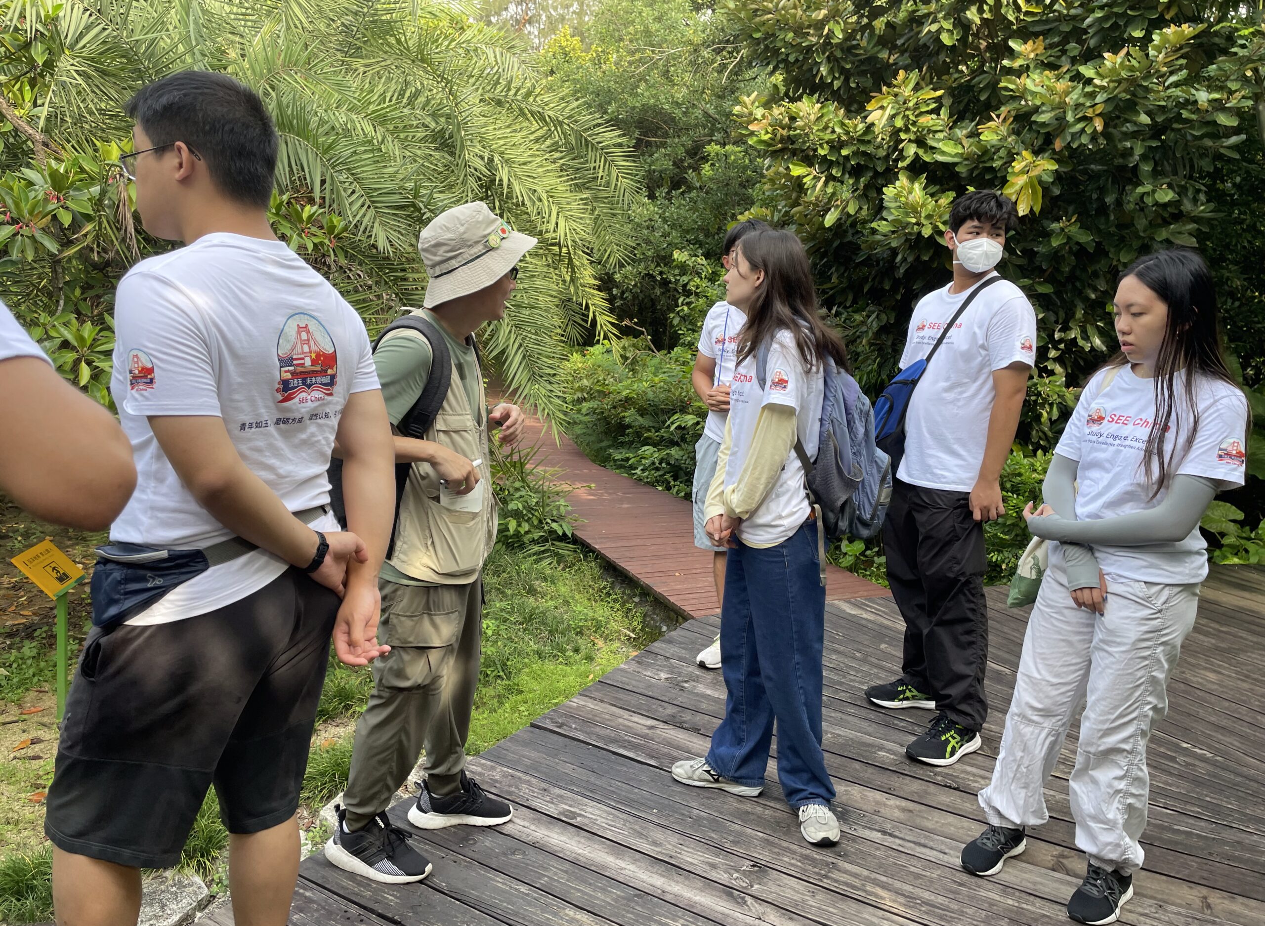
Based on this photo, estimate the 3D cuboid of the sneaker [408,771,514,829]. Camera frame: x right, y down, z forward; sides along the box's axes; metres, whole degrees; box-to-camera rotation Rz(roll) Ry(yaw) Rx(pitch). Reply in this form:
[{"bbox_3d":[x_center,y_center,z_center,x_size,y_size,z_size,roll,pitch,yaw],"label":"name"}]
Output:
[{"bbox_3d":[-0.469,0.918,2.608,0.288,0.120,0.105,3,12,-6],"label":"sneaker"}]

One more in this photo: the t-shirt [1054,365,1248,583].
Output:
[{"bbox_3d":[1.288,0.016,2.393,0.270,0.560,0.440,-4,15,-36],"label":"t-shirt"}]

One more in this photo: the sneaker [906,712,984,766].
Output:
[{"bbox_3d":[1.051,0.922,3.186,0.308,0.113,0.108,-3,14,-31],"label":"sneaker"}]

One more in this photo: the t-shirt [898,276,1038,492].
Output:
[{"bbox_3d":[1.053,-0.245,2.986,0.290,0.700,0.540,-3,15,-23],"label":"t-shirt"}]

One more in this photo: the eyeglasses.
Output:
[{"bbox_3d":[-0.630,-0.429,1.377,0.142,0.048,0.140,-1,12,17],"label":"eyeglasses"}]

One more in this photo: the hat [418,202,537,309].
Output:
[{"bbox_3d":[-0.364,-0.489,2.223,0.295,0.165,0.285,-22,13,1],"label":"hat"}]

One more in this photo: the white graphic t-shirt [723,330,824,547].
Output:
[{"bbox_3d":[0.380,-0.083,2.508,0.270,0.620,0.440,-2,14,-17],"label":"white graphic t-shirt"}]

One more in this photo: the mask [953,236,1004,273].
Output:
[{"bbox_3d":[1.022,-0.614,2.803,0.145,0.115,0.090,3,14,2],"label":"mask"}]

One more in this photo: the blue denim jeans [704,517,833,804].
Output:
[{"bbox_3d":[0.401,0.544,2.668,0.355,0.910,0.365,-1,14,-14],"label":"blue denim jeans"}]

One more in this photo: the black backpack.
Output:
[{"bbox_3d":[-0.574,-0.072,2.335,0.330,0.520,0.310,7,12,13],"label":"black backpack"}]

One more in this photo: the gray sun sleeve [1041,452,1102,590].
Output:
[{"bbox_3d":[1.074,0.102,2.311,0.159,0.352,0.219,-8,17,-37],"label":"gray sun sleeve"}]

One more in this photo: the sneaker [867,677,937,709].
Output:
[{"bbox_3d":[0.993,0.819,3.428,0.285,0.110,0.105,4,14,3],"label":"sneaker"}]

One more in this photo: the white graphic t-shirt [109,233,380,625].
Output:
[{"bbox_3d":[-0.678,-0.061,1.705,0.300,0.670,0.470,11,14,29],"label":"white graphic t-shirt"}]

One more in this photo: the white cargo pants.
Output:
[{"bbox_3d":[1.177,0.592,2.496,0.310,0.880,0.420,-6,16,-40],"label":"white cargo pants"}]

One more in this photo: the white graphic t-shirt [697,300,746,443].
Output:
[{"bbox_3d":[0.457,-0.356,3.740,0.440,0.580,0.260,10,13,22],"label":"white graphic t-shirt"}]

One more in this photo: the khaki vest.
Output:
[{"bbox_3d":[-0.459,-0.028,2.285,0.290,0.670,0.420,8,15,20],"label":"khaki vest"}]

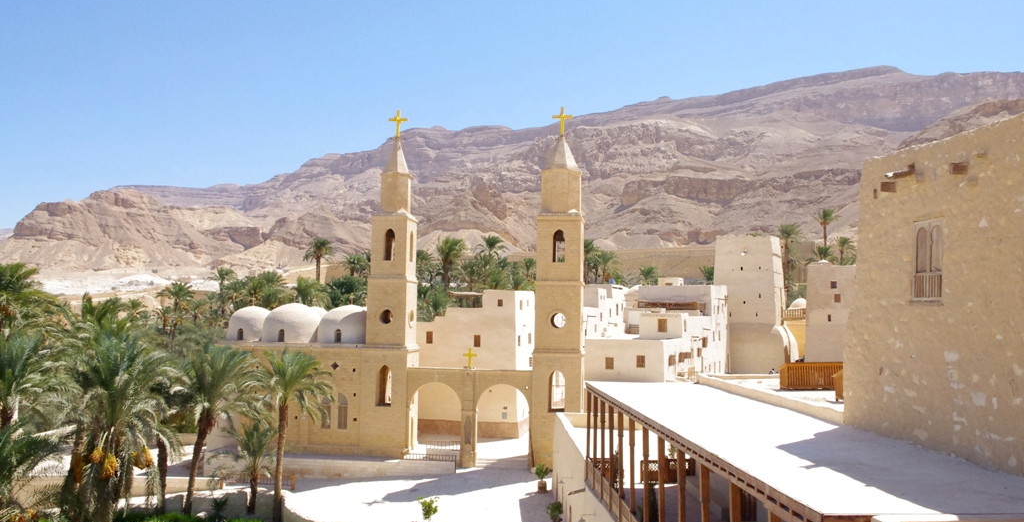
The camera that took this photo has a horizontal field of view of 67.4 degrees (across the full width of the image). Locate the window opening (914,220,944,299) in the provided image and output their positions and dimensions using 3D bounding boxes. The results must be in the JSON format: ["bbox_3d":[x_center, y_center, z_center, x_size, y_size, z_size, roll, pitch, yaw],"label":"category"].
[{"bbox_3d":[8.676,-0.031,16.004,0.220,1.650,1.050,1,-5,-1],"label":"window opening"}]

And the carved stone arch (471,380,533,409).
[{"bbox_3d":[-0.710,9.141,52.200,3.873,1.747,0.700,0,-5,9],"label":"carved stone arch"}]

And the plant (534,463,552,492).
[{"bbox_3d":[1.993,13.724,48.657,1.050,1.620,1.050,1,-5,-2],"label":"plant"}]

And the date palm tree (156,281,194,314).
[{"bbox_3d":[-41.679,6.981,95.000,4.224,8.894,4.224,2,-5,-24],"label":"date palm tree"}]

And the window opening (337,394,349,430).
[{"bbox_3d":[-12.514,11.128,56.768,0.800,2.600,0.250,0,-5,5],"label":"window opening"}]

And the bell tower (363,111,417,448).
[{"bbox_3d":[-9.035,1.272,58.902,3.450,26.000,3.600,0,-5,5],"label":"bell tower"}]

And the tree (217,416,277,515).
[{"bbox_3d":[-15.794,12.118,45.800,3.300,5.700,3.200,1,-5,-2],"label":"tree"}]

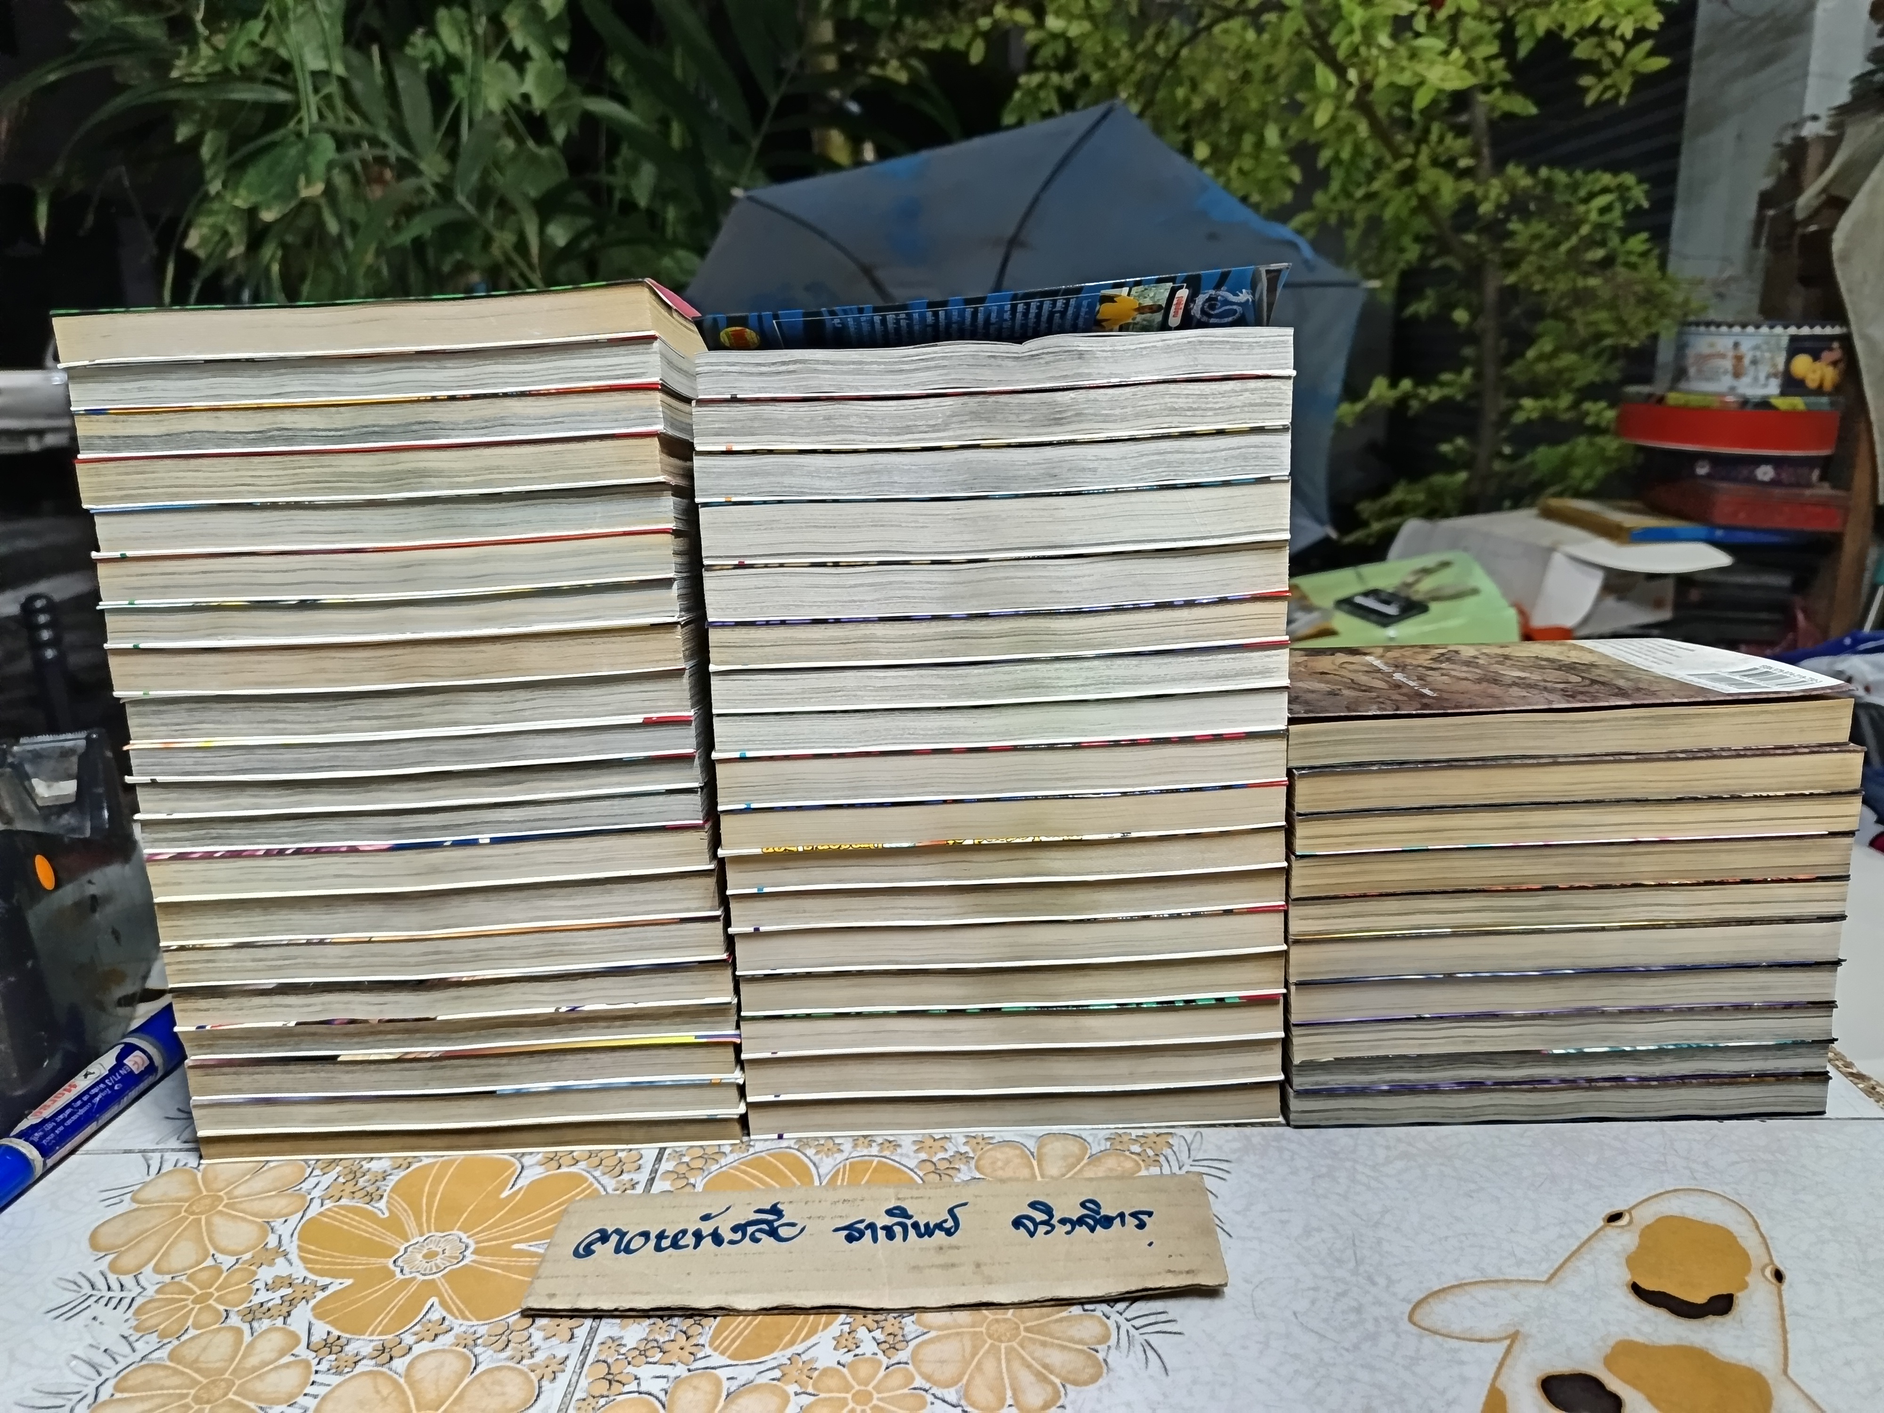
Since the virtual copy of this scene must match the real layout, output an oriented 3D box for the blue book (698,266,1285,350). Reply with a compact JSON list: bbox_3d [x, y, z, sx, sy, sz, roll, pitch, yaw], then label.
[{"bbox_3d":[0.017,-0.132,0.451,0.182,0.024,0.105,-1,10,2],"label":"blue book"}]

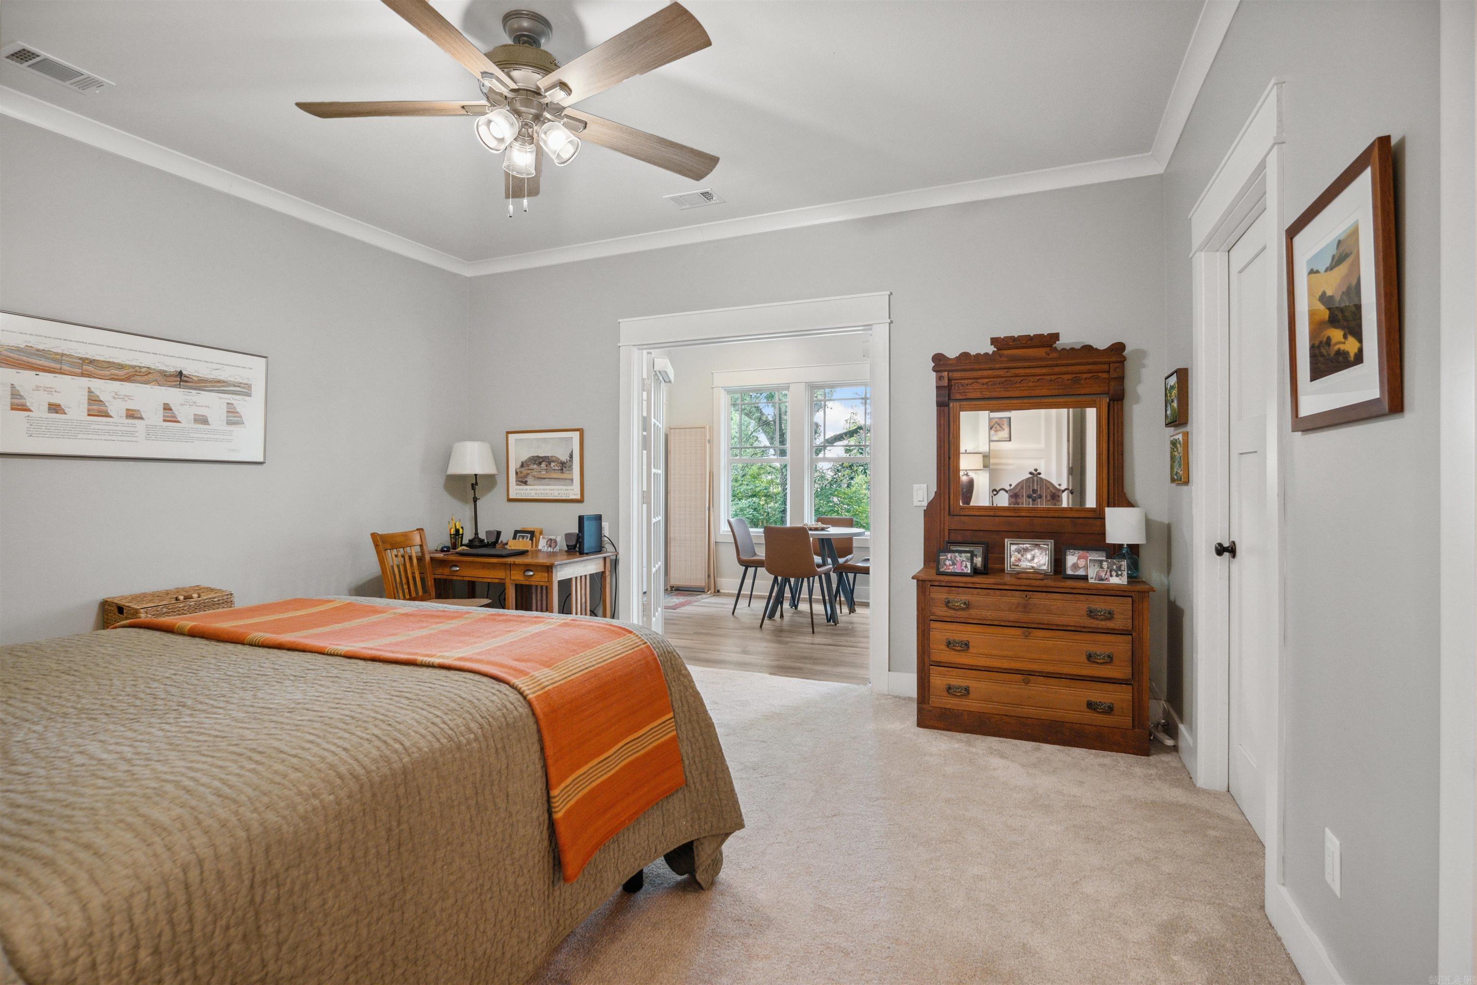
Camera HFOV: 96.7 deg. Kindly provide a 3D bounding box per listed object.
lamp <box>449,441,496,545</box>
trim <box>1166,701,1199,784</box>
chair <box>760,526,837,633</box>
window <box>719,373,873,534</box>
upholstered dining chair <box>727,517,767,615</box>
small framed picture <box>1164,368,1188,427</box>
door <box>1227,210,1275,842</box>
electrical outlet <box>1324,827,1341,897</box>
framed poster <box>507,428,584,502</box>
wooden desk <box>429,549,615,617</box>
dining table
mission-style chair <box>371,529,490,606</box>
[{"bbox_3d":[-1.720,0.011,4.250,0.325,0.690,0.325,0,1,23],"label":"lamp"},{"bbox_3d":[1.902,1.071,2.838,0.016,0.135,0.600,0,1,23],"label":"trim"},{"bbox_3d":[0.489,0.697,5.540,0.475,0.845,0.530,0,1,23],"label":"chair"},{"bbox_3d":[0.622,-0.335,6.880,1.740,1.580,0.100,0,0,22],"label":"window"},{"bbox_3d":[0.212,0.678,6.090,0.550,0.860,0.450,0,0,22],"label":"upholstered dining chair"},{"bbox_3d":[1.846,-0.390,2.765,0.036,0.222,0.222,0,0,23],"label":"small framed picture"},{"bbox_3d":[1.722,0.118,2.133,0.040,2.035,0.720,0,1,23],"label":"door"},{"bbox_3d":[1.298,0.808,1.432,0.008,0.117,0.075,0,1,23],"label":"electrical outlet"},{"bbox_3d":[-1.315,-0.176,4.420,0.630,0.480,0.025,0,0,22],"label":"framed poster"},{"bbox_3d":[-1.429,0.766,4.088,1.210,0.770,0.620,0,1,23],"label":"wooden desk"},{"bbox_3d":[0.685,0.728,5.950,0.920,0.760,0.920,0,0,22],"label":"dining table"},{"bbox_3d":[-1.720,0.672,3.740,0.500,0.920,0.450,0,0,16],"label":"mission-style chair"}]

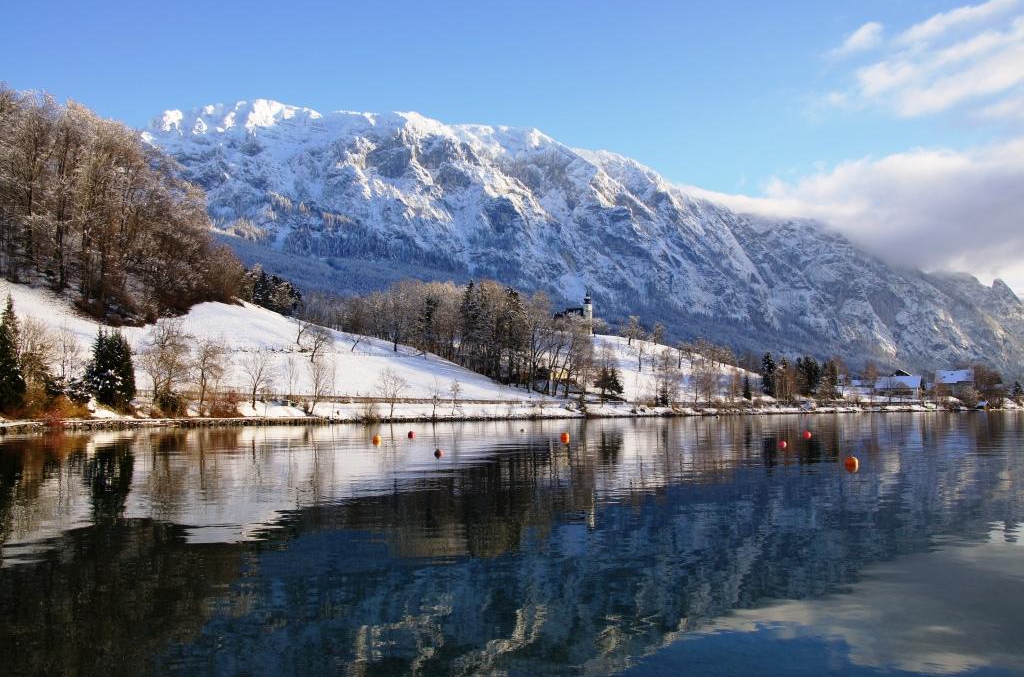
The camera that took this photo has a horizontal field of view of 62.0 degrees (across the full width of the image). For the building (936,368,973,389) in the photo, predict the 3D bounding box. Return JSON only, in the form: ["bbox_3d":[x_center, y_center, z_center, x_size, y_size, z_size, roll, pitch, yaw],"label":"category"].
[{"bbox_3d":[296.165,28.246,570.000,25.090,15.710,13.000,-2,-5,27],"label":"building"}]

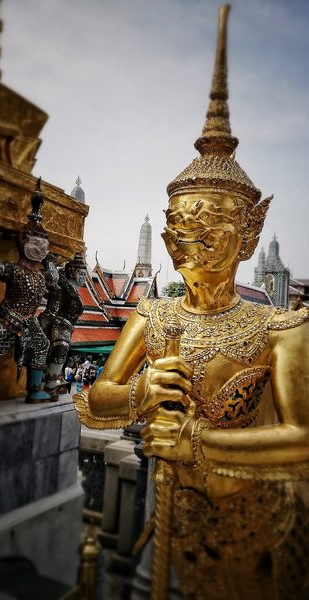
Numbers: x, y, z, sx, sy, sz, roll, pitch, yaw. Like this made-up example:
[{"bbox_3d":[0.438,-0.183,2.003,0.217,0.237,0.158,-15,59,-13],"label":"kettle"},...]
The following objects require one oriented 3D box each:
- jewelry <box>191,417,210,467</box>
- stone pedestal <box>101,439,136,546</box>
[{"bbox_3d":[0.110,0.339,1.120,0.040,0.108,0.085,3,-4,-6],"label":"jewelry"},{"bbox_3d":[-0.262,1.441,3.500,0.210,0.710,0.210,2,-4,12],"label":"stone pedestal"}]

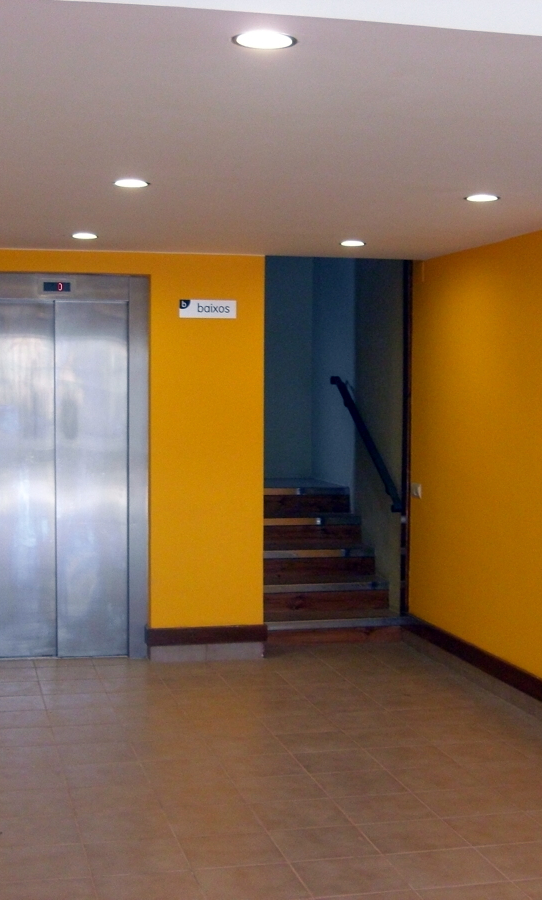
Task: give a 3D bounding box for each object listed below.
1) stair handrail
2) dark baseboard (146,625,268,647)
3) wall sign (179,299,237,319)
[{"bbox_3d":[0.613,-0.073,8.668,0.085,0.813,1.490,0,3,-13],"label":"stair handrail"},{"bbox_3d":[-0.359,1.046,7.442,0.696,0.101,0.025,0,3,-13],"label":"dark baseboard"},{"bbox_3d":[-0.350,-0.784,7.351,0.323,0.099,0.015,0,3,-13],"label":"wall sign"}]

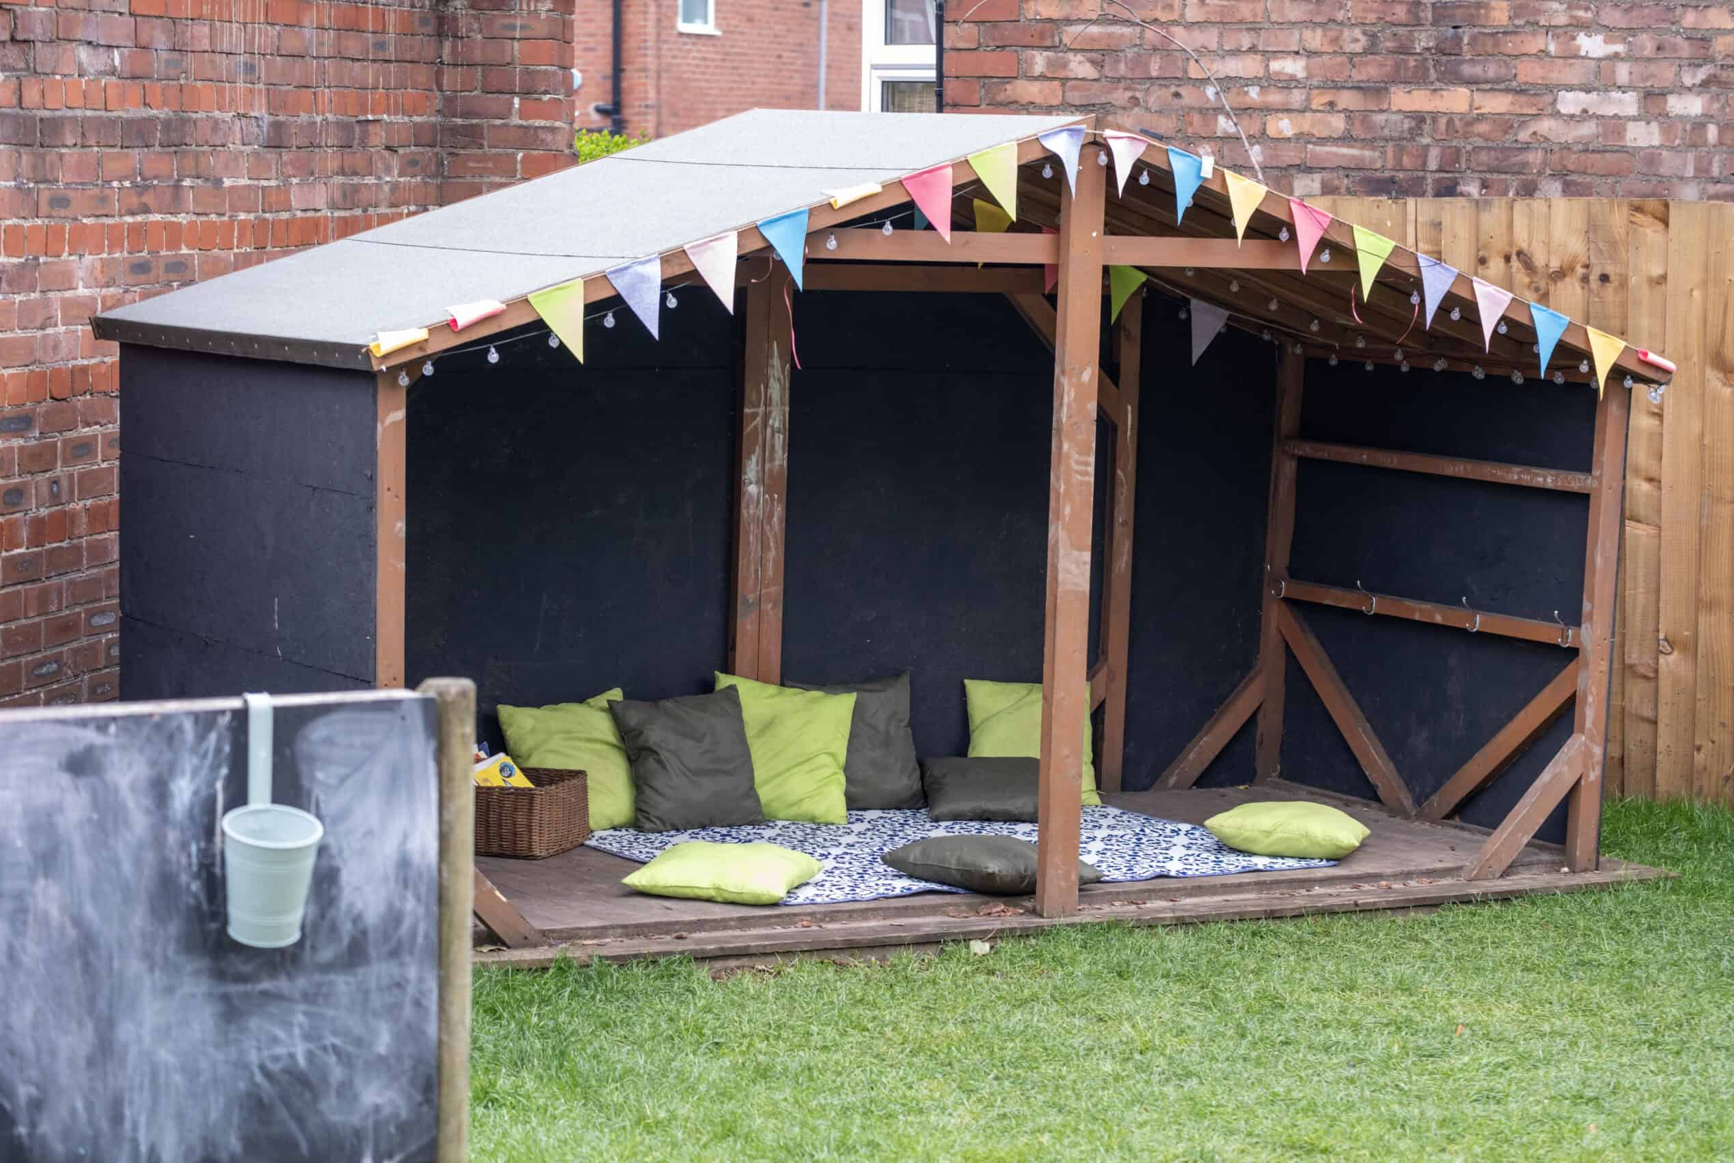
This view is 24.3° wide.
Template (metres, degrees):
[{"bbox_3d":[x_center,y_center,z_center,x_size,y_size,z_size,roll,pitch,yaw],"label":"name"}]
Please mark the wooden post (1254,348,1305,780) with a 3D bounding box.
[{"bbox_3d":[1.101,-0.033,10.799,0.065,1.145,0.040,-1,6,-32],"label":"wooden post"}]

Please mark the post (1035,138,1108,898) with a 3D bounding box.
[{"bbox_3d":[0.455,-0.109,8.886,0.089,1.712,0.040,-1,6,-32],"label":"post"}]

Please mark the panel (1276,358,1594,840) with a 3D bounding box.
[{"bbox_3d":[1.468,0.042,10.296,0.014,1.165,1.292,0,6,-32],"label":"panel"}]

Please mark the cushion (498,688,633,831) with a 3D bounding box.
[{"bbox_3d":[-0.721,0.428,9.535,0.331,0.331,0.110,-4,-20,-24],"label":"cushion"}]

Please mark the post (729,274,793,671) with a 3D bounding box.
[{"bbox_3d":[-0.259,-0.188,9.919,0.127,1.522,0.040,-2,7,-32],"label":"post"}]

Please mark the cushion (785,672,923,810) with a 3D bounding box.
[{"bbox_3d":[-0.037,0.398,9.966,0.357,0.350,0.110,-1,-19,-21],"label":"cushion"}]

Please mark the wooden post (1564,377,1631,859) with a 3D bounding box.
[{"bbox_3d":[1.771,0.117,9.745,0.063,1.181,0.039,0,6,-32],"label":"wooden post"}]

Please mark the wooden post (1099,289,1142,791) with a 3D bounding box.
[{"bbox_3d":[0.654,-0.106,10.508,0.064,1.312,0.040,-1,6,-32],"label":"wooden post"}]

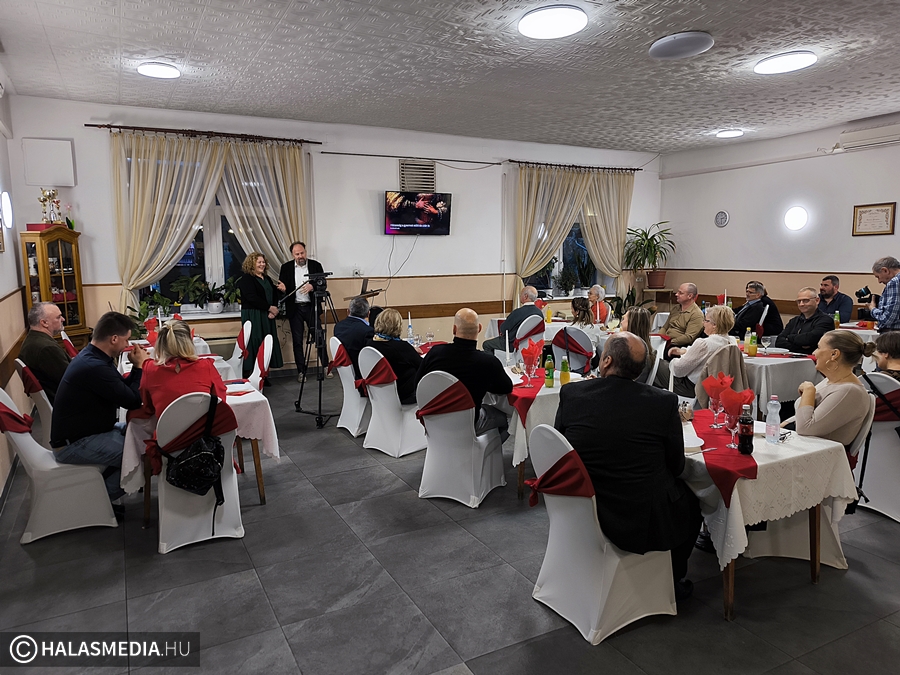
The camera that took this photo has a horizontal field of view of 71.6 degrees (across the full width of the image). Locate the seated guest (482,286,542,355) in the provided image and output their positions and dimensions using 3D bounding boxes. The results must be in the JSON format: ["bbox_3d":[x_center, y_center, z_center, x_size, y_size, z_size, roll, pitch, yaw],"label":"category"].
[{"bbox_3d":[0.881,-0.016,8.036,0.850,1.260,0.520,4,9,31],"label":"seated guest"}]

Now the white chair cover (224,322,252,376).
[{"bbox_3d":[-2.583,0.261,7.300,0.540,0.890,0.440,-5,9,-28],"label":"white chair cover"}]

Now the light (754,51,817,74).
[{"bbox_3d":[3.068,-2.518,5.714,0.510,0.065,0.510,0,8,0],"label":"light"}]

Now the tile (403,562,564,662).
[{"bbox_3d":[0.185,1.266,2.928,0.600,0.010,0.600,-5,9,-28],"label":"tile"}]

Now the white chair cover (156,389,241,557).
[{"bbox_3d":[-1.527,0.727,3.756,0.460,0.900,0.530,-4,8,-27],"label":"white chair cover"}]

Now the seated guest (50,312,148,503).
[{"bbox_3d":[-2.134,0.496,3.943,0.700,1.300,0.520,-5,9,-30],"label":"seated guest"}]

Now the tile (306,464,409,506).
[{"bbox_3d":[-0.657,1.077,4.566,0.600,0.010,0.600,-4,8,-27],"label":"tile"}]

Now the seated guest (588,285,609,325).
[{"bbox_3d":[1.836,-0.081,8.208,0.750,1.200,0.460,0,8,1],"label":"seated guest"}]

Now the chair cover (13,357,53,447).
[{"bbox_3d":[-2.917,0.586,4.772,0.560,0.910,0.450,-7,10,-37],"label":"chair cover"}]

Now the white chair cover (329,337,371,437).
[{"bbox_3d":[-0.817,0.414,5.792,0.580,0.905,0.450,-6,9,-33],"label":"white chair cover"}]

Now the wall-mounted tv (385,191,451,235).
[{"bbox_3d":[-0.447,-1.778,8.993,1.040,0.600,0.070,-5,16,-28],"label":"wall-mounted tv"}]

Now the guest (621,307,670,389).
[{"bbox_3d":[1.396,0.329,5.324,0.760,1.190,0.500,2,8,21],"label":"guest"}]

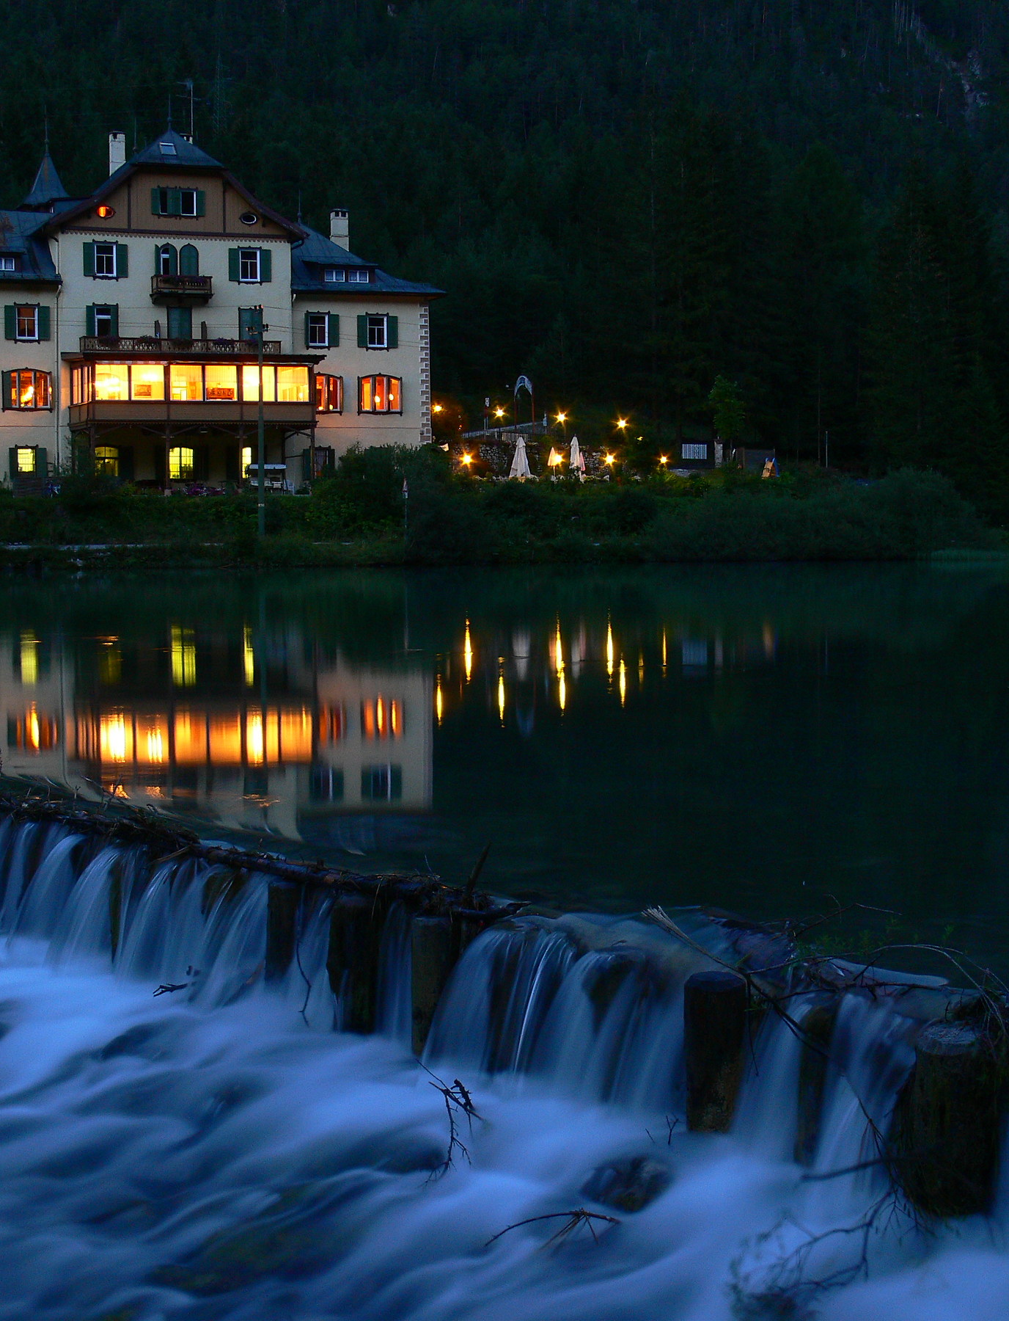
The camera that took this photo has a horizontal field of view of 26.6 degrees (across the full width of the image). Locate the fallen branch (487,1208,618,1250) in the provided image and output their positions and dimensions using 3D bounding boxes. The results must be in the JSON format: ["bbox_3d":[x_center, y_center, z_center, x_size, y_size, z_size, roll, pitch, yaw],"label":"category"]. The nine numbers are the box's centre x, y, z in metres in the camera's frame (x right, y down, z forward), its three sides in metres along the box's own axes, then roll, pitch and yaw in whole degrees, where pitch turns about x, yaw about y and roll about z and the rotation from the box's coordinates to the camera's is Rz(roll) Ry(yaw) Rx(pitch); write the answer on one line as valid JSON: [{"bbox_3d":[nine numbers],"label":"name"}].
[{"bbox_3d":[0.219,2.621,9.856,0.622,0.170,0.260,0,4,1],"label":"fallen branch"}]

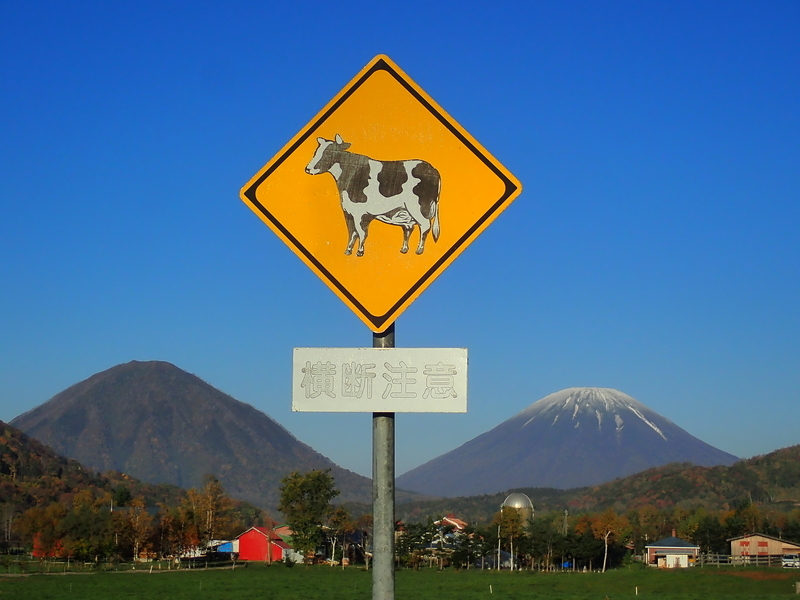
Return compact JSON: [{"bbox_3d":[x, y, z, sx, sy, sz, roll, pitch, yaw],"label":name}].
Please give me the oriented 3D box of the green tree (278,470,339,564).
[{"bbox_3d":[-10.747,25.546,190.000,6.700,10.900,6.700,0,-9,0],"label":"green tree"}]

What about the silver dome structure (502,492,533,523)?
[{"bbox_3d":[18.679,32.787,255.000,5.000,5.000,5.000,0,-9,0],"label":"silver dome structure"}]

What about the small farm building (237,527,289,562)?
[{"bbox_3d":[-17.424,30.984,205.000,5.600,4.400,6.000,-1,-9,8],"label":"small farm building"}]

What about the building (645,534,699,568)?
[{"bbox_3d":[28.867,26.740,172.000,5.500,3.500,5.200,-1,-9,5],"label":"building"}]

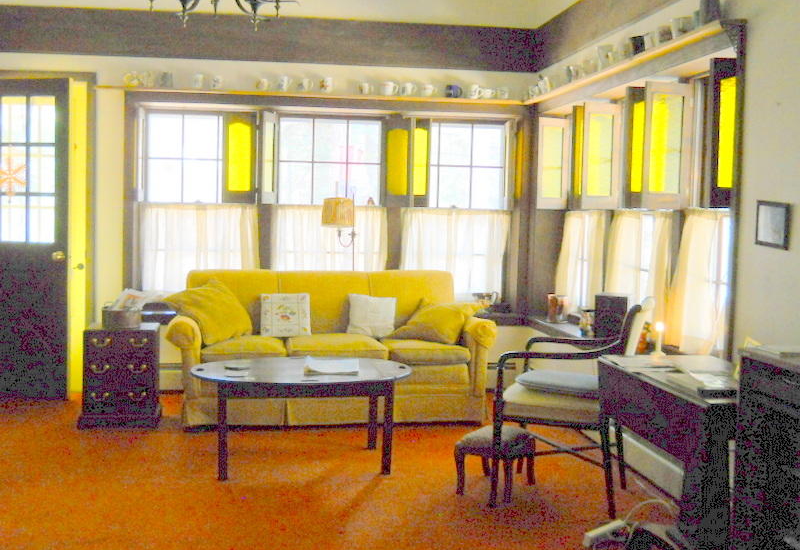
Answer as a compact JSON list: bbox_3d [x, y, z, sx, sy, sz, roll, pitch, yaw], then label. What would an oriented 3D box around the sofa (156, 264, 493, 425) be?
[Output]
[{"bbox_3d":[-0.430,0.419,5.347,1.914,0.871,0.914,1,4,-8],"label":"sofa"}]

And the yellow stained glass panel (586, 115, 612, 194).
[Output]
[{"bbox_3d":[1.216,-0.731,5.197,0.203,0.496,0.027,-1,5,-30],"label":"yellow stained glass panel"}]

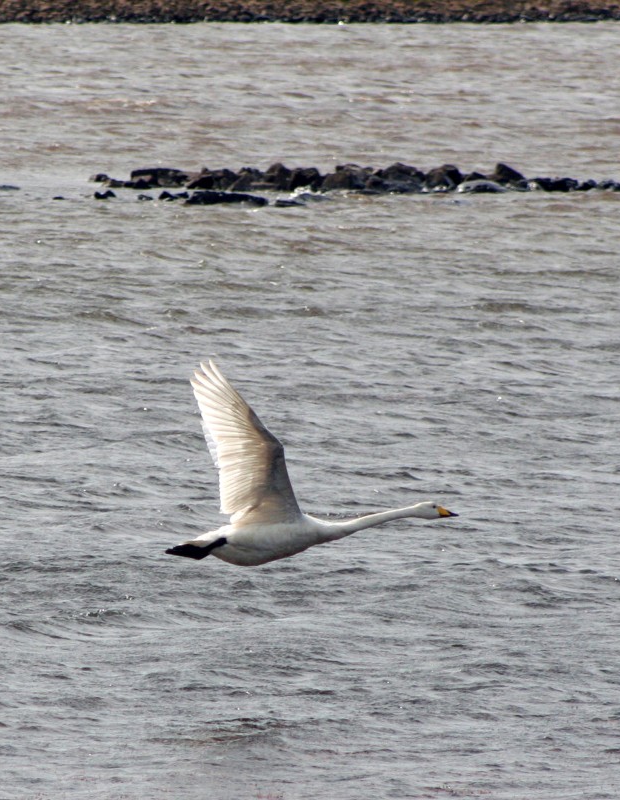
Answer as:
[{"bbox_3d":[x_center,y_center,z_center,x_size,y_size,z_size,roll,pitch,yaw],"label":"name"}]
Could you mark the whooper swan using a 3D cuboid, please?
[{"bbox_3d":[-0.020,0.288,61.000,1.470,1.040,1.100,-5,4,-4],"label":"whooper swan"}]

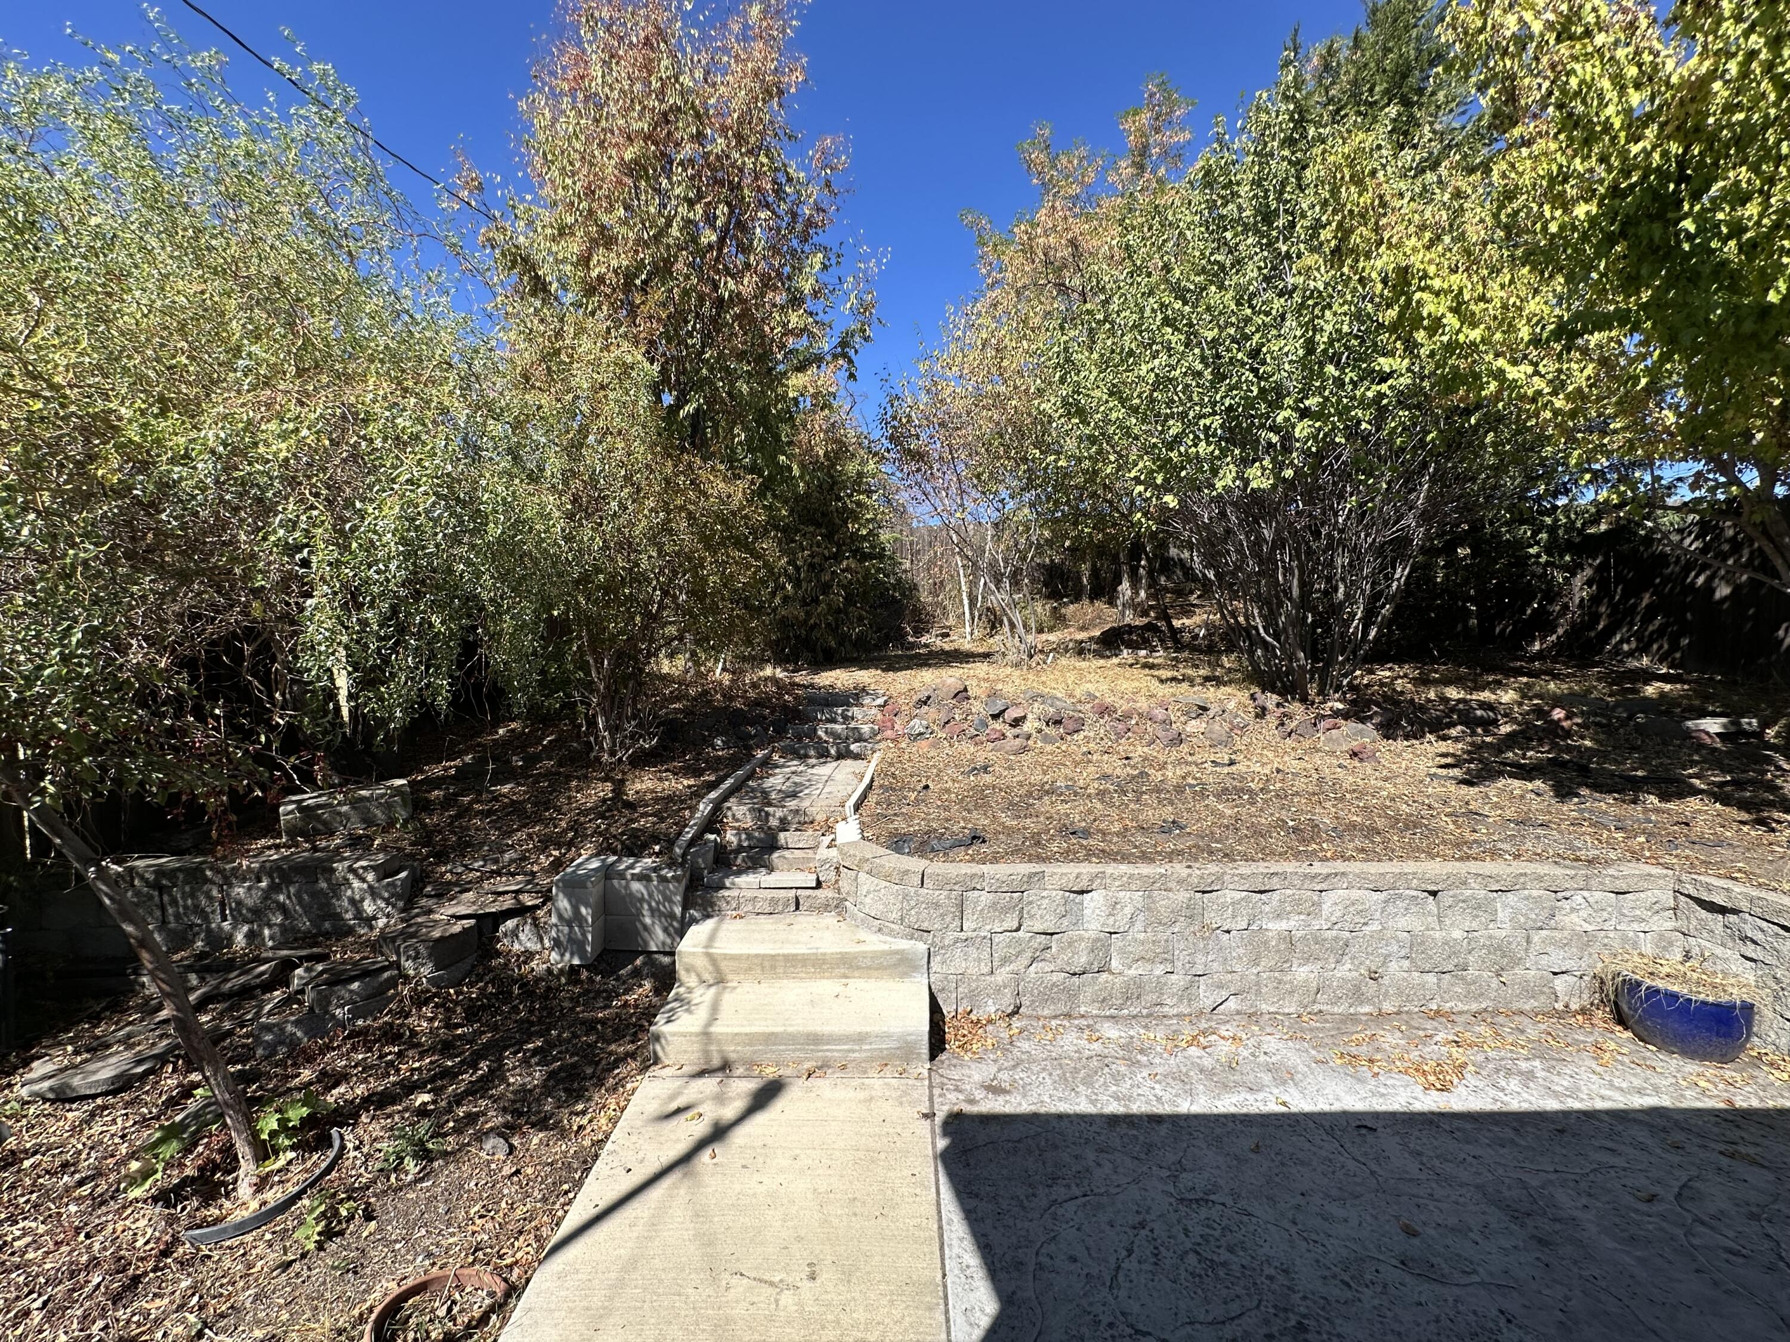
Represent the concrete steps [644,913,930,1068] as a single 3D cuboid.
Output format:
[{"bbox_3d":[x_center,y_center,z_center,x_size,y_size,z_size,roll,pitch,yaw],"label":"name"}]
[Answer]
[{"bbox_3d":[-0.449,1.548,3.600,1.220,0.295,0.870,0,5,0],"label":"concrete steps"}]

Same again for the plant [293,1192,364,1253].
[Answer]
[{"bbox_3d":[-1.799,1.748,2.297,0.170,0.090,0.150,-4,6,-40],"label":"plant"}]

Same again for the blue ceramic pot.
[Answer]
[{"bbox_3d":[3.612,1.602,3.337,0.430,0.270,0.430,0,5,0],"label":"blue ceramic pot"}]

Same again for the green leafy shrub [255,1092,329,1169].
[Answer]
[{"bbox_3d":[-2.198,1.669,2.642,0.210,0.170,0.180,-4,6,-41],"label":"green leafy shrub"}]

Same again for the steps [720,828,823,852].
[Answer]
[{"bbox_3d":[-0.727,1.003,4.420,0.633,0.105,0.220,0,5,1],"label":"steps"}]

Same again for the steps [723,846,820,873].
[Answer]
[{"bbox_3d":[-0.725,1.109,4.285,0.568,0.090,0.230,0,5,1],"label":"steps"}]

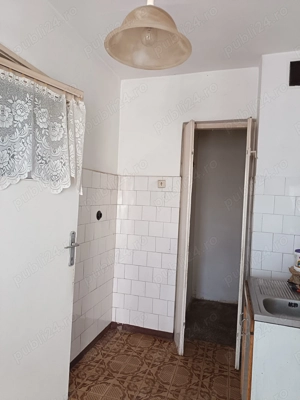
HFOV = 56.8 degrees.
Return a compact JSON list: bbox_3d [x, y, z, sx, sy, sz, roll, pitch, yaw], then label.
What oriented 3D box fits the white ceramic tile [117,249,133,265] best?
[{"bbox_3d":[-0.242,0.574,2.811,0.150,0.150,0.010,3,1,17],"label":"white ceramic tile"}]

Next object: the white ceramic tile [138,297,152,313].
[{"bbox_3d":[-0.046,1.041,2.769,0.150,0.150,0.010,2,1,17],"label":"white ceramic tile"}]

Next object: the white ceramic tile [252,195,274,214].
[{"bbox_3d":[0.922,0.035,2.248,0.150,0.150,0.010,2,1,18],"label":"white ceramic tile"}]

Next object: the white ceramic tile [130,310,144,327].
[{"bbox_3d":[-0.132,1.180,2.777,0.150,0.150,0.010,3,1,17],"label":"white ceramic tile"}]

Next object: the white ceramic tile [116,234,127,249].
[{"bbox_3d":[-0.290,0.424,2.830,0.131,0.150,0.010,2,0,17],"label":"white ceramic tile"}]

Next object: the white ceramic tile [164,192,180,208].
[{"bbox_3d":[0.224,-0.003,2.666,0.148,0.150,0.010,2,0,17],"label":"white ceramic tile"}]

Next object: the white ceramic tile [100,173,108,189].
[{"bbox_3d":[-0.430,-0.180,2.584,0.010,0.150,0.150,2,1,17],"label":"white ceramic tile"}]

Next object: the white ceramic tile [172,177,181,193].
[{"bbox_3d":[0.264,-0.151,2.712,0.081,0.150,0.010,2,0,16],"label":"white ceramic tile"}]

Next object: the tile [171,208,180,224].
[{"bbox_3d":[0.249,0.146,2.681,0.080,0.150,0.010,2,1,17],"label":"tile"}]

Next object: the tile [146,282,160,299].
[{"bbox_3d":[0.032,0.904,2.763,0.150,0.150,0.010,2,0,16],"label":"tile"}]

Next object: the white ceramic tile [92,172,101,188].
[{"bbox_3d":[-0.466,-0.183,2.413,0.010,0.150,0.150,2,0,17],"label":"white ceramic tile"}]

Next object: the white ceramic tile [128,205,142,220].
[{"bbox_3d":[-0.144,0.132,2.777,0.150,0.150,0.010,2,0,17],"label":"white ceramic tile"}]

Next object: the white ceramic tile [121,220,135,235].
[{"bbox_3d":[-0.228,0.276,2.813,0.150,0.150,0.010,2,0,17],"label":"white ceramic tile"}]

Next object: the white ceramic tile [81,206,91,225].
[{"bbox_3d":[-0.518,0.122,2.260,0.010,0.150,0.149,2,0,17],"label":"white ceramic tile"}]

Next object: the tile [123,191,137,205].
[{"bbox_3d":[-0.209,-0.023,2.810,0.150,0.150,0.010,2,0,17],"label":"tile"}]

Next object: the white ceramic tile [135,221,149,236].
[{"bbox_3d":[-0.084,0.282,2.769,0.150,0.150,0.010,2,0,17],"label":"white ceramic tile"}]

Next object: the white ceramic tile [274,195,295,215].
[{"bbox_3d":[1.056,0.039,2.182,0.150,0.150,0.010,2,0,17],"label":"white ceramic tile"}]

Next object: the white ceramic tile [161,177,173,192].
[{"bbox_3d":[0.173,-0.155,2.682,0.101,0.150,0.010,2,0,17],"label":"white ceramic tile"}]

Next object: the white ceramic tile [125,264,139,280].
[{"bbox_3d":[-0.180,0.731,2.786,0.150,0.150,0.010,2,0,17],"label":"white ceramic tile"}]

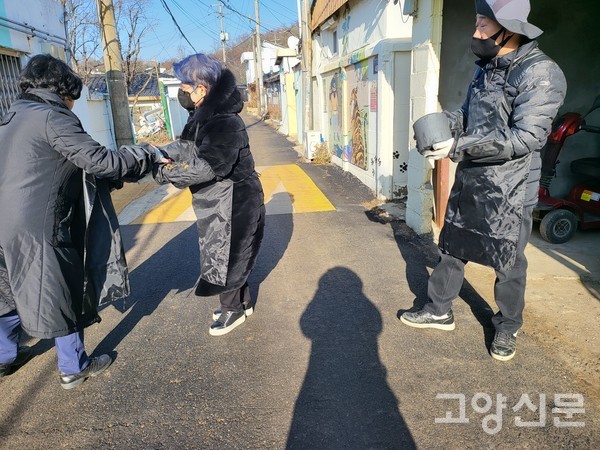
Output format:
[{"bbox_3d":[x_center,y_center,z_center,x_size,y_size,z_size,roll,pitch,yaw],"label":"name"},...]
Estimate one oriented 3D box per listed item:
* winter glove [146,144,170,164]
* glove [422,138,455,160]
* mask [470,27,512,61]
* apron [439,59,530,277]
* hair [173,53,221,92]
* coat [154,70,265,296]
[{"bbox_3d":[-0.752,-0.376,2.220,0.140,0.100,0.100,-8,18,-18],"label":"winter glove"},{"bbox_3d":[0.649,-0.354,1.950,0.150,0.100,0.100,-9,18,-20],"label":"glove"},{"bbox_3d":[0.865,-0.818,1.880,0.125,0.145,0.145,-9,18,-20],"label":"mask"},{"bbox_3d":[0.904,-0.267,2.090,0.290,0.980,0.450,-12,19,-28],"label":"apron"},{"bbox_3d":[-0.537,-0.799,2.180,0.235,0.190,0.180,-7,18,-14],"label":"hair"},{"bbox_3d":[-0.510,-0.216,2.374,0.560,1.240,0.500,-8,18,-17],"label":"coat"}]

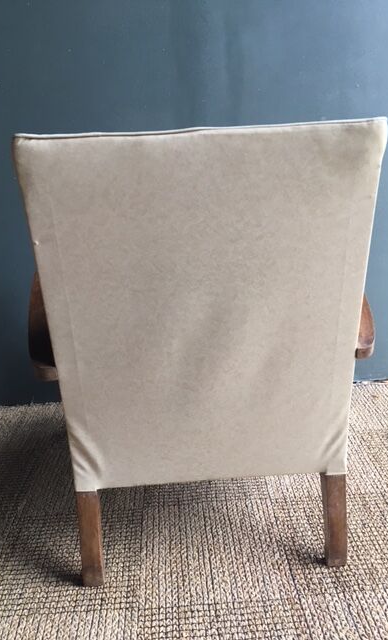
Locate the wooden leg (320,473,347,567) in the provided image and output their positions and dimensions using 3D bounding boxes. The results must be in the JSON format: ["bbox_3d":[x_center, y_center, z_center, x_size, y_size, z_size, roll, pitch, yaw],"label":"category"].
[{"bbox_3d":[0.281,0.394,1.077,0.039,0.193,0.043,-4,6,-1],"label":"wooden leg"}]

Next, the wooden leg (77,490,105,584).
[{"bbox_3d":[-0.203,0.426,1.068,0.039,0.193,0.043,-4,6,-1],"label":"wooden leg"}]

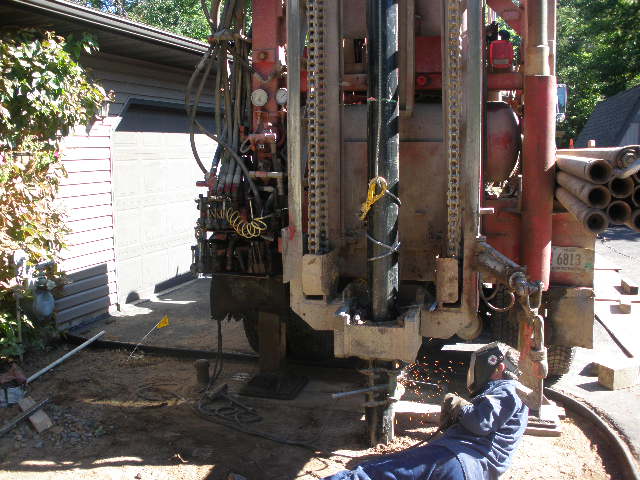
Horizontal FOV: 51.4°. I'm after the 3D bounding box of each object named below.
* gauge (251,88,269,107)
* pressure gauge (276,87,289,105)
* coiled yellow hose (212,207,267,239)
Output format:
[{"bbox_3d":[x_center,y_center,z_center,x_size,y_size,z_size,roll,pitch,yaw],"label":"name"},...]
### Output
[{"bbox_3d":[-0.366,-0.862,4.040,0.105,0.105,0.050,2,8,13],"label":"gauge"},{"bbox_3d":[-0.221,-0.875,4.060,0.100,0.100,0.050,2,8,13],"label":"pressure gauge"},{"bbox_3d":[-0.490,-0.106,4.050,0.300,0.190,0.130,2,8,13],"label":"coiled yellow hose"}]

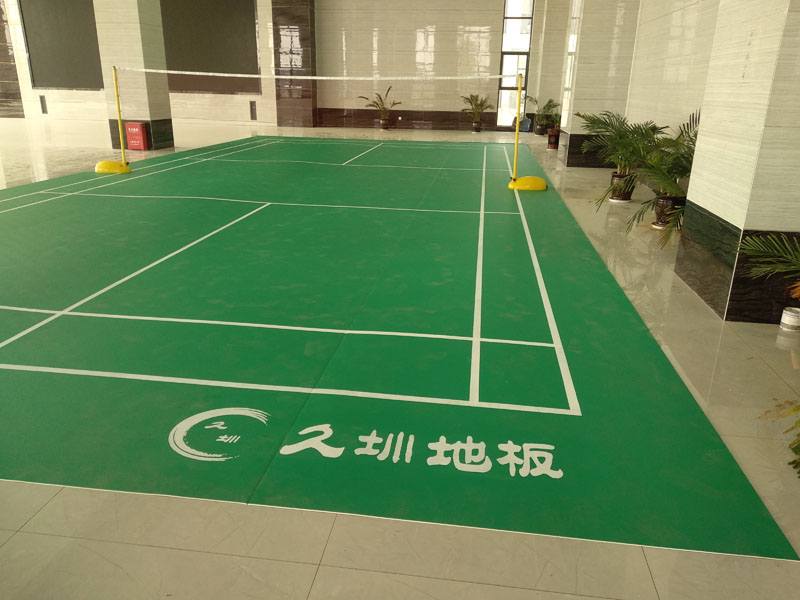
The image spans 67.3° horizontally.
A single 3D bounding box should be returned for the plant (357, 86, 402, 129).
[{"bbox_3d":[-0.642,-6.458,20.305,1.420,1.395,1.150,4,20,7],"label":"plant"}]

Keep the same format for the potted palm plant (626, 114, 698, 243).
[{"bbox_3d":[2.897,-1.372,6.298,1.030,1.220,1.120,4,20,7],"label":"potted palm plant"}]

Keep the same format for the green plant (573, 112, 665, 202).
[{"bbox_3d":[3.005,-1.899,7.937,1.170,1.130,1.120,4,20,7],"label":"green plant"}]

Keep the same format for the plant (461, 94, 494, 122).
[{"bbox_3d":[2.554,-6.323,19.900,1.120,0.882,1.000,4,20,7],"label":"plant"}]

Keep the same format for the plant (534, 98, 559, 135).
[{"bbox_3d":[4.670,-5.839,19.234,0.850,1.128,0.850,4,20,7],"label":"plant"}]

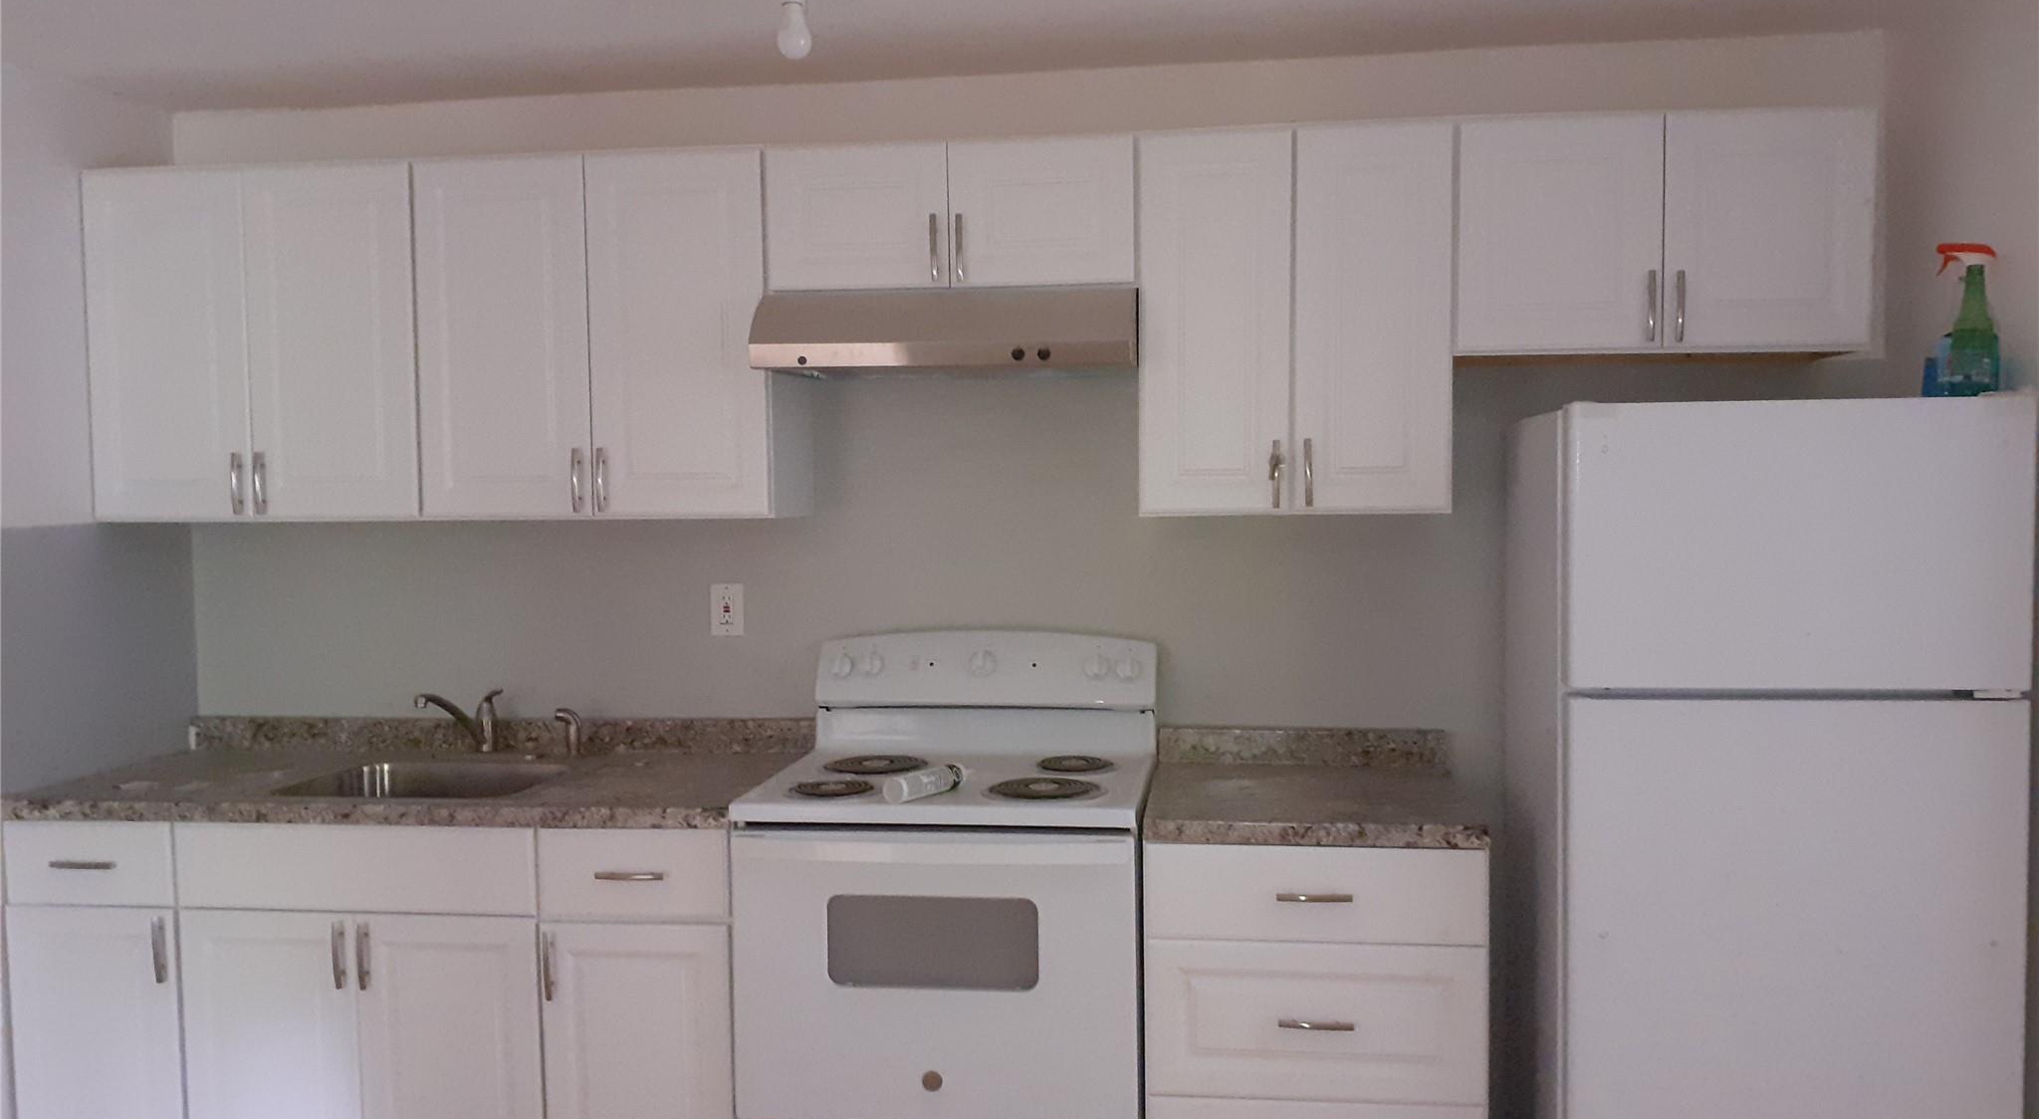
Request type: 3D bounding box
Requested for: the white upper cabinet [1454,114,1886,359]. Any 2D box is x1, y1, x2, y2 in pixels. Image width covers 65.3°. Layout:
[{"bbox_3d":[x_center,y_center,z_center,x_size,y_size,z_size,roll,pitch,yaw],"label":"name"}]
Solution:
[{"bbox_3d":[1.236,-0.626,3.173,0.762,0.450,0.335,0,3,8],"label":"white upper cabinet"}]

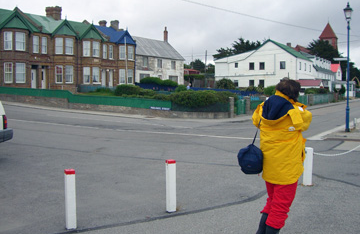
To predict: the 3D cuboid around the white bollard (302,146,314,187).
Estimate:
[{"bbox_3d":[2.132,0.827,6.572,0.122,0.600,0.122,0,4,12],"label":"white bollard"}]

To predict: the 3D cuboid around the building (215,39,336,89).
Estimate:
[{"bbox_3d":[20.491,-9.759,80.722,14.790,8.320,30.000,2,4,31],"label":"building"}]

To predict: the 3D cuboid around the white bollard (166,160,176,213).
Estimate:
[{"bbox_3d":[-0.115,0.909,5.204,0.105,0.652,0.105,-2,4,-20],"label":"white bollard"}]

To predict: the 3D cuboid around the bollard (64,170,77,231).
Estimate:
[{"bbox_3d":[-1.249,0.955,4.556,0.104,0.665,0.104,-2,4,-26],"label":"bollard"}]

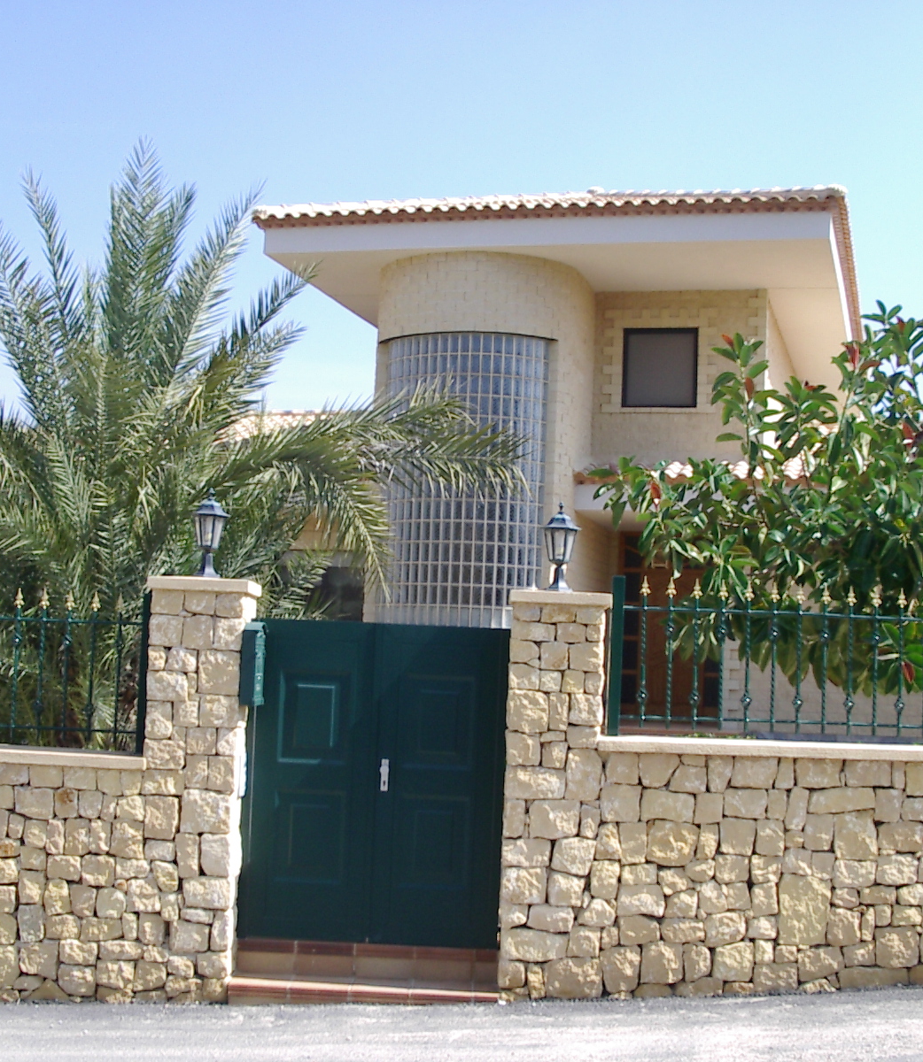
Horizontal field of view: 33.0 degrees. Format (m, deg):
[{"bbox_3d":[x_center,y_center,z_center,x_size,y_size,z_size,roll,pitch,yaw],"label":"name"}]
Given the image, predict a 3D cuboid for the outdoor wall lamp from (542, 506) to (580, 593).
[{"bbox_3d":[0.555,0.096,8.709,0.205,0.490,0.200,2,-3,5],"label":"outdoor wall lamp"}]

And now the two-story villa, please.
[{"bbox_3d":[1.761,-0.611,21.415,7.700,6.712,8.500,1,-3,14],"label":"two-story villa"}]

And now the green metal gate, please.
[{"bbox_3d":[-0.481,1.415,8.730,1.480,1.778,0.070,2,-3,5],"label":"green metal gate"}]

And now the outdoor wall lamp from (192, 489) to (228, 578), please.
[{"bbox_3d":[-1.438,0.016,8.884,0.205,0.490,0.200,2,-3,5],"label":"outdoor wall lamp"}]

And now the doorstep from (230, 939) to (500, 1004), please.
[{"bbox_3d":[-0.514,2.438,8.603,1.520,0.280,0.420,2,-3,5],"label":"doorstep"}]

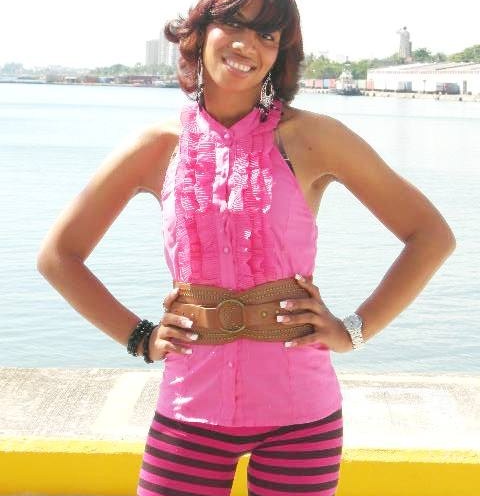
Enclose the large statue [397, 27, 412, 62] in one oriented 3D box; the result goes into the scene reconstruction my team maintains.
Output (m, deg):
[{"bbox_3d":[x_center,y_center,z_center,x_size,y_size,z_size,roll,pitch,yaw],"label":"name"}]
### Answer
[{"bbox_3d":[58.704,-72.622,640.000,4.900,12.800,4.300,2,5,12],"label":"large statue"}]

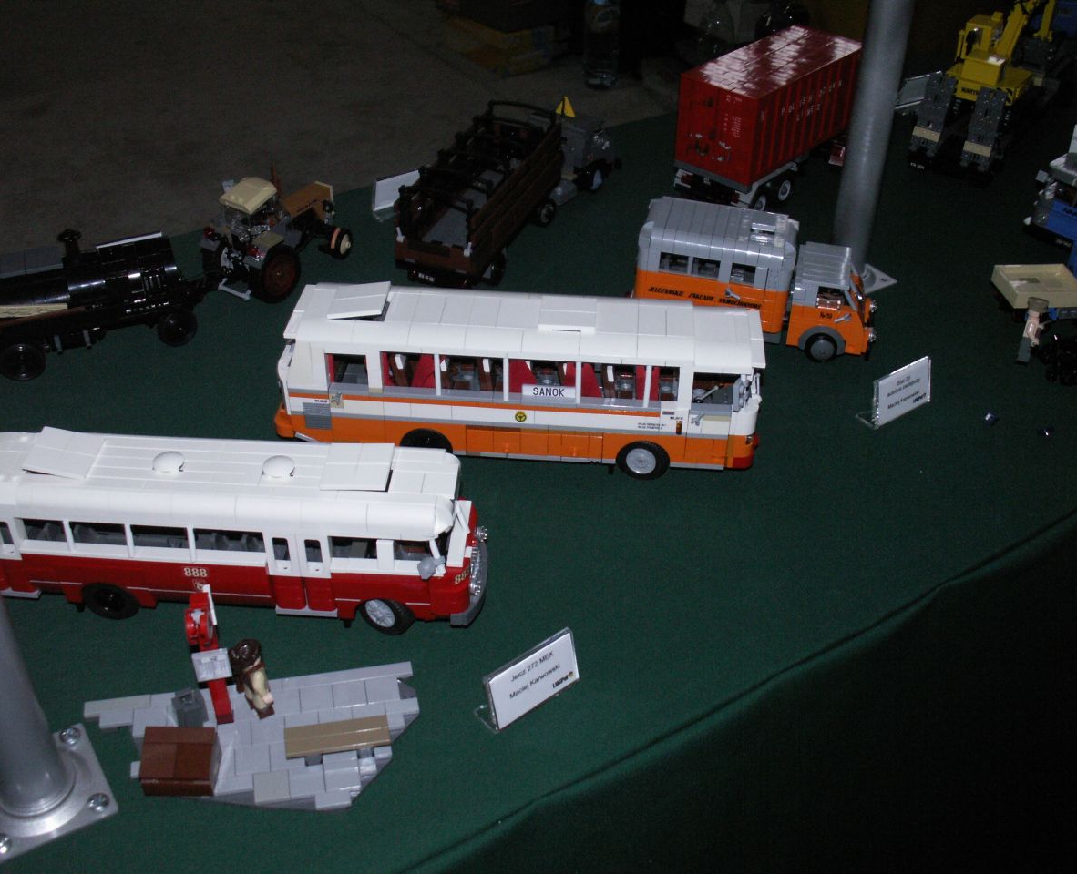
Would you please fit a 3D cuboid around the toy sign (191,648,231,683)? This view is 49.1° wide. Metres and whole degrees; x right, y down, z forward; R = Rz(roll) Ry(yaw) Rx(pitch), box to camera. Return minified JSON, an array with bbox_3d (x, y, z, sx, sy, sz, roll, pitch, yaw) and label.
[{"bbox_3d":[-0.144,0.100,0.522,0.016,0.016,0.004,-8,38,-13],"label":"toy sign"}]

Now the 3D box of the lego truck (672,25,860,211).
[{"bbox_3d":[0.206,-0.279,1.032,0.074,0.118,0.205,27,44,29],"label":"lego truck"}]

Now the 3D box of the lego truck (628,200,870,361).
[{"bbox_3d":[0.155,-0.112,0.824,0.170,0.083,0.074,10,38,10],"label":"lego truck"}]

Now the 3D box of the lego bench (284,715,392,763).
[{"bbox_3d":[-0.092,0.138,0.541,0.048,0.009,0.016,-6,38,-11],"label":"lego bench"}]

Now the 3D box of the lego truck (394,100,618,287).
[{"bbox_3d":[-0.020,-0.207,0.945,0.083,0.090,0.273,16,39,17],"label":"lego truck"}]

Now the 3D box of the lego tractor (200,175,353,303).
[{"bbox_3d":[-0.198,-0.155,0.877,0.059,0.080,0.112,22,42,25],"label":"lego tractor"}]

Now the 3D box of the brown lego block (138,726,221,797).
[{"bbox_3d":[-0.159,0.143,0.522,0.032,0.020,0.024,0,37,-3],"label":"brown lego block"}]

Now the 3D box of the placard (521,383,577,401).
[{"bbox_3d":[0.006,-0.026,0.690,0.032,0.009,0.004,3,37,1],"label":"placard"}]

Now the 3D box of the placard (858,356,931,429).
[{"bbox_3d":[0.233,-0.031,0.762,0.056,0.033,0.015,-22,44,-28],"label":"placard"}]

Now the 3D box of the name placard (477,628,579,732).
[{"bbox_3d":[-0.004,0.115,0.569,0.053,0.031,0.016,-26,46,-32],"label":"name placard"}]

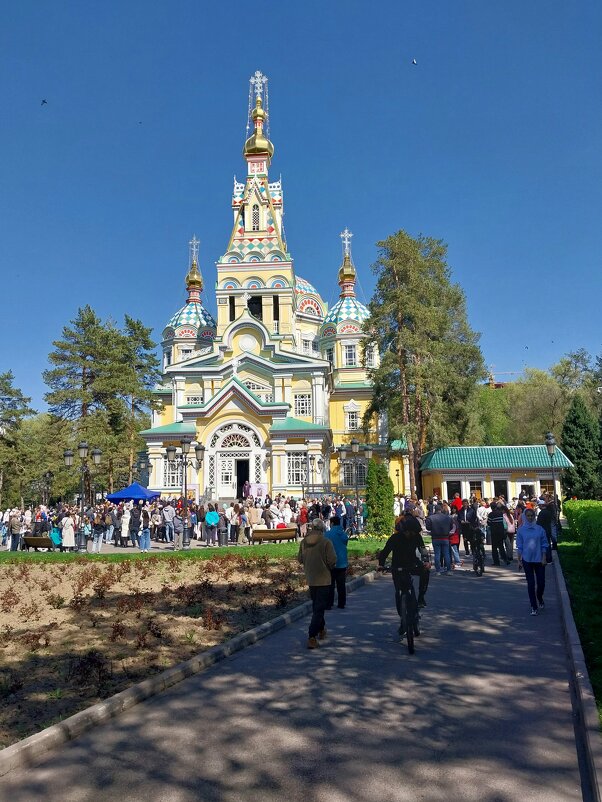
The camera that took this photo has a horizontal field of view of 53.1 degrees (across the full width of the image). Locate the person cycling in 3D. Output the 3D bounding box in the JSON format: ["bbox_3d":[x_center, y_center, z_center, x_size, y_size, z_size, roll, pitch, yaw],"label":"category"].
[{"bbox_3d":[1.473,2.368,8.488,0.700,1.560,0.800,-4,-9,16],"label":"person cycling"}]

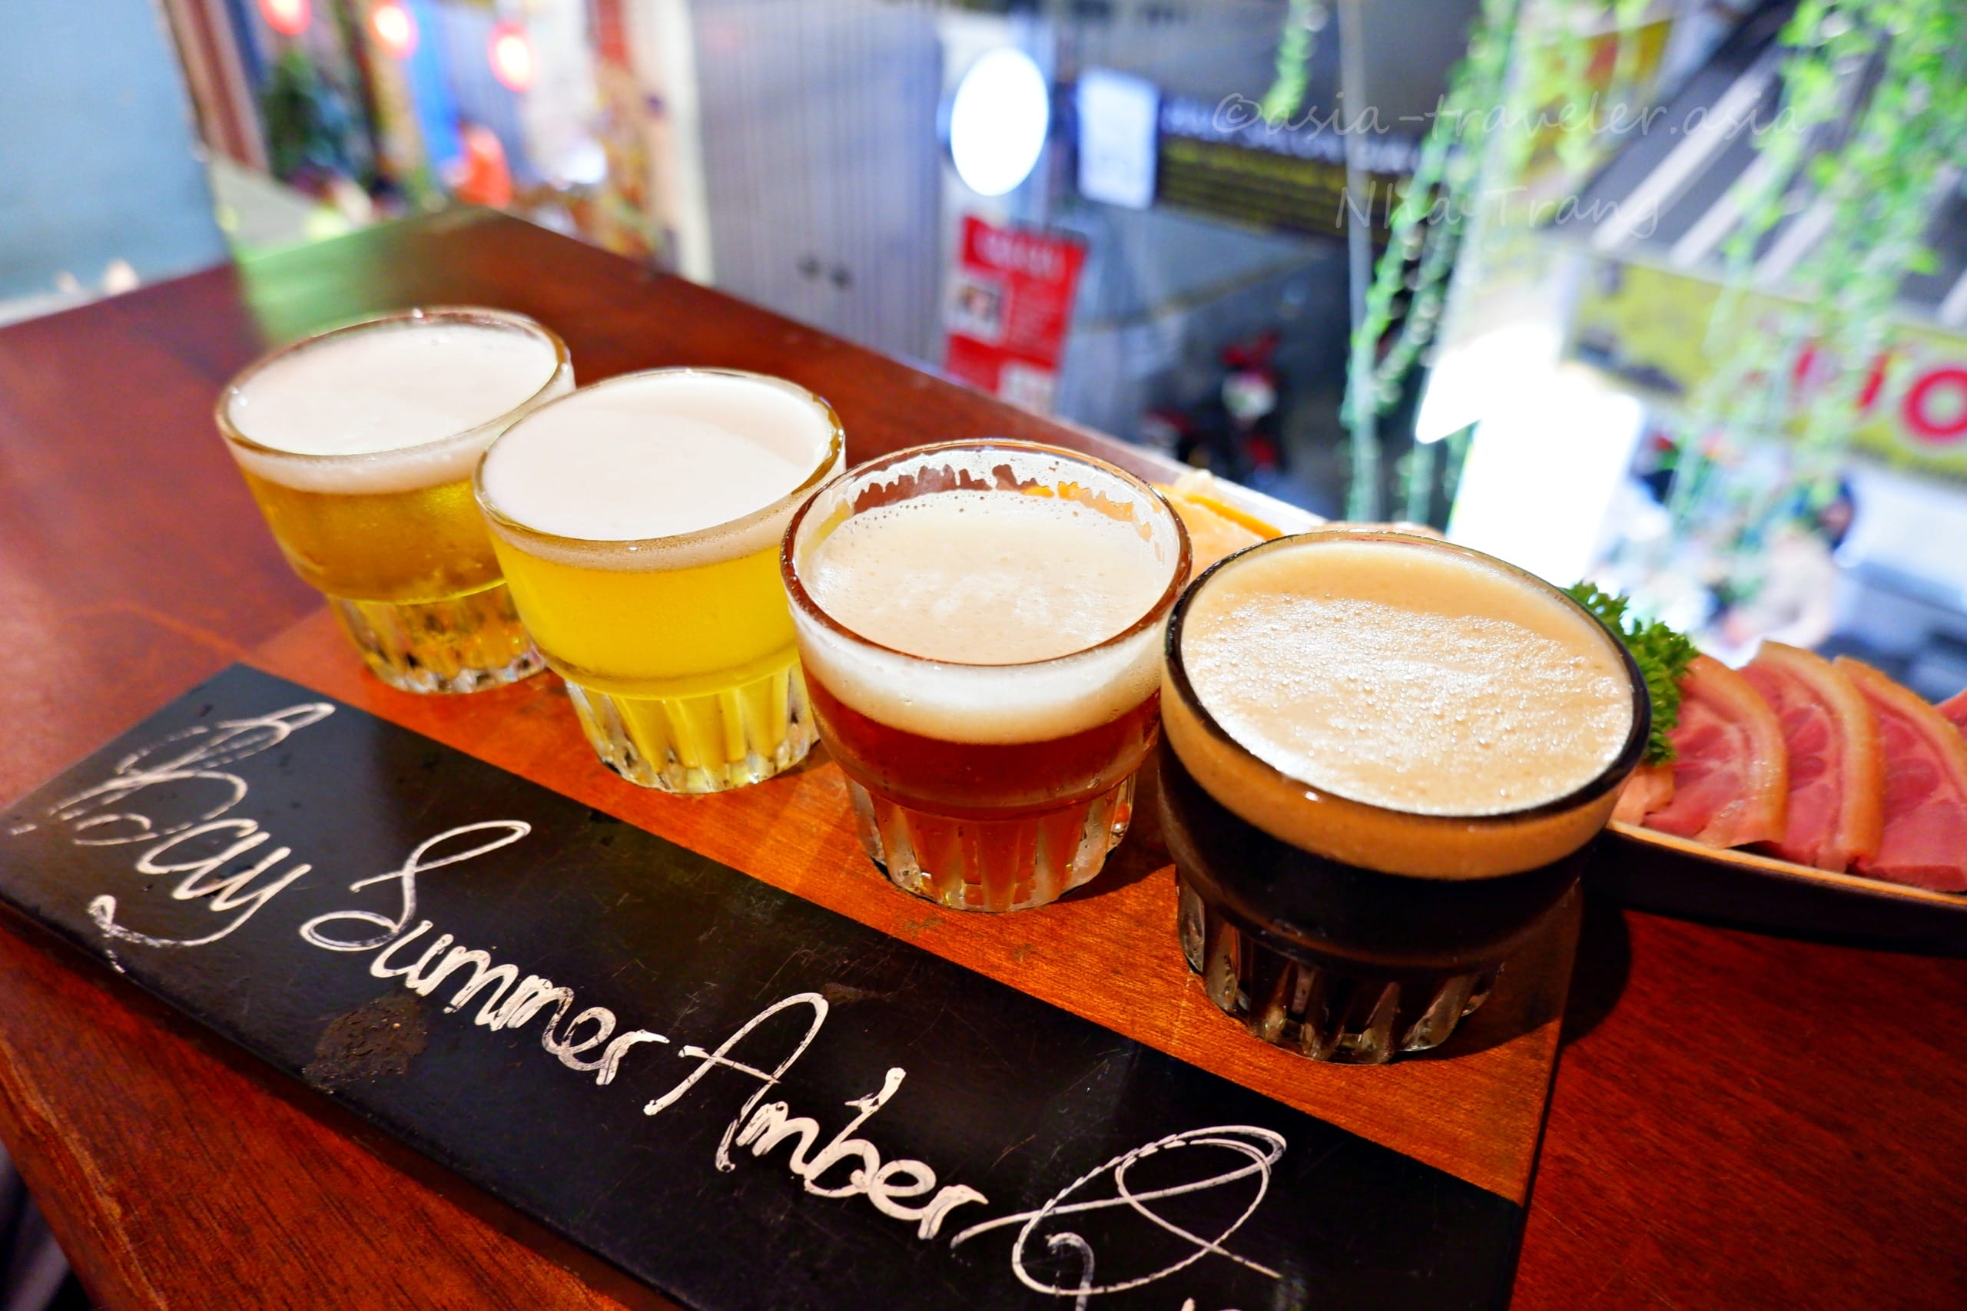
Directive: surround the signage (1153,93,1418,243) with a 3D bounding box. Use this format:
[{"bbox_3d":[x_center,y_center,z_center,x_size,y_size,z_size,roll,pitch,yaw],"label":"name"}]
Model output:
[{"bbox_3d":[1.648,-2.689,7.000,1.593,0.539,0.080,24,41,30],"label":"signage"}]

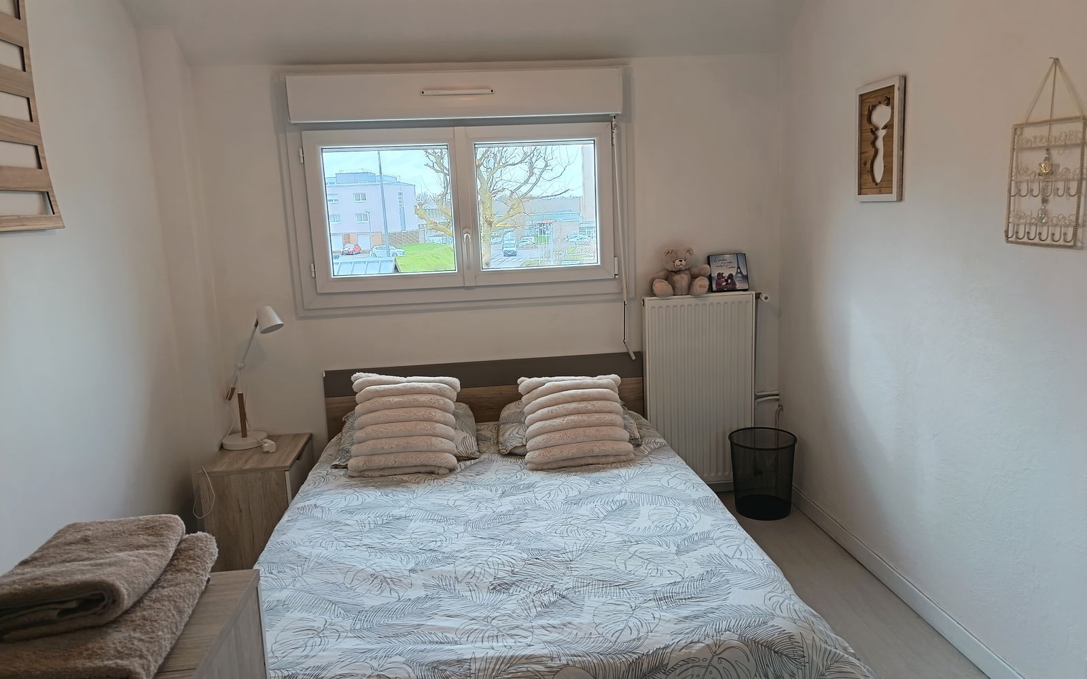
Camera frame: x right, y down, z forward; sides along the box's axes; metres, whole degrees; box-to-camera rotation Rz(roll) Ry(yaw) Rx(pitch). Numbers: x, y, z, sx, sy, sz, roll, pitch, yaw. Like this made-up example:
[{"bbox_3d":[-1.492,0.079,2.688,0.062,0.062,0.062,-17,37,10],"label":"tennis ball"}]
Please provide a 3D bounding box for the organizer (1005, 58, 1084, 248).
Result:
[{"bbox_3d":[1.237,-0.457,1.855,0.050,0.445,0.235,-3,10,-5],"label":"organizer"}]

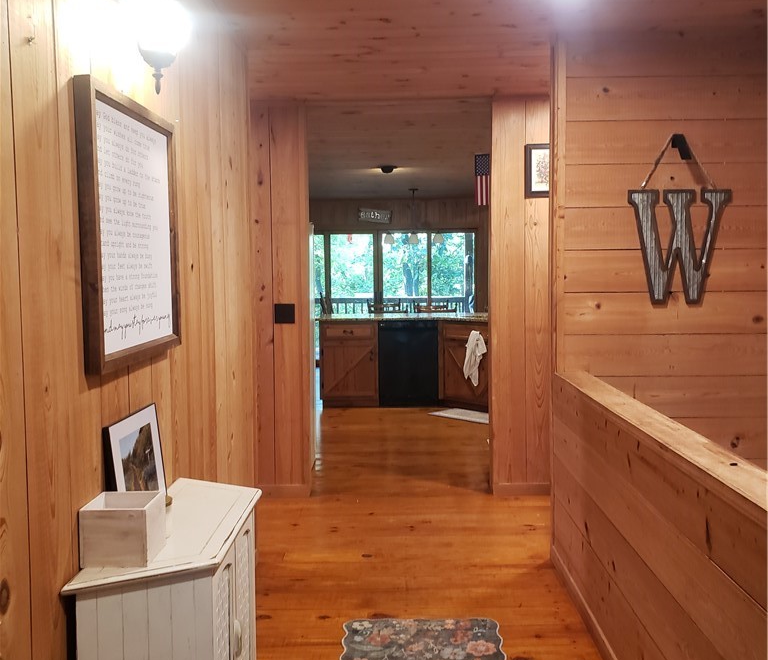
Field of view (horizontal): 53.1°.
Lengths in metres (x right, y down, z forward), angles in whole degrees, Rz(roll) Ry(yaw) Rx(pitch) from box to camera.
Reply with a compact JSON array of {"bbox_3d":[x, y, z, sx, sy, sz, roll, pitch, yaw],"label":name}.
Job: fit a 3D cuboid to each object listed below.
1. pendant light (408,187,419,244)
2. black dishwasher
[{"bbox_3d":[0.365,-1.416,9.514,0.130,0.710,0.130,-1,4,1],"label":"pendant light"},{"bbox_3d":[0.257,0.338,8.075,0.605,0.870,0.600,-1,4,1],"label":"black dishwasher"}]

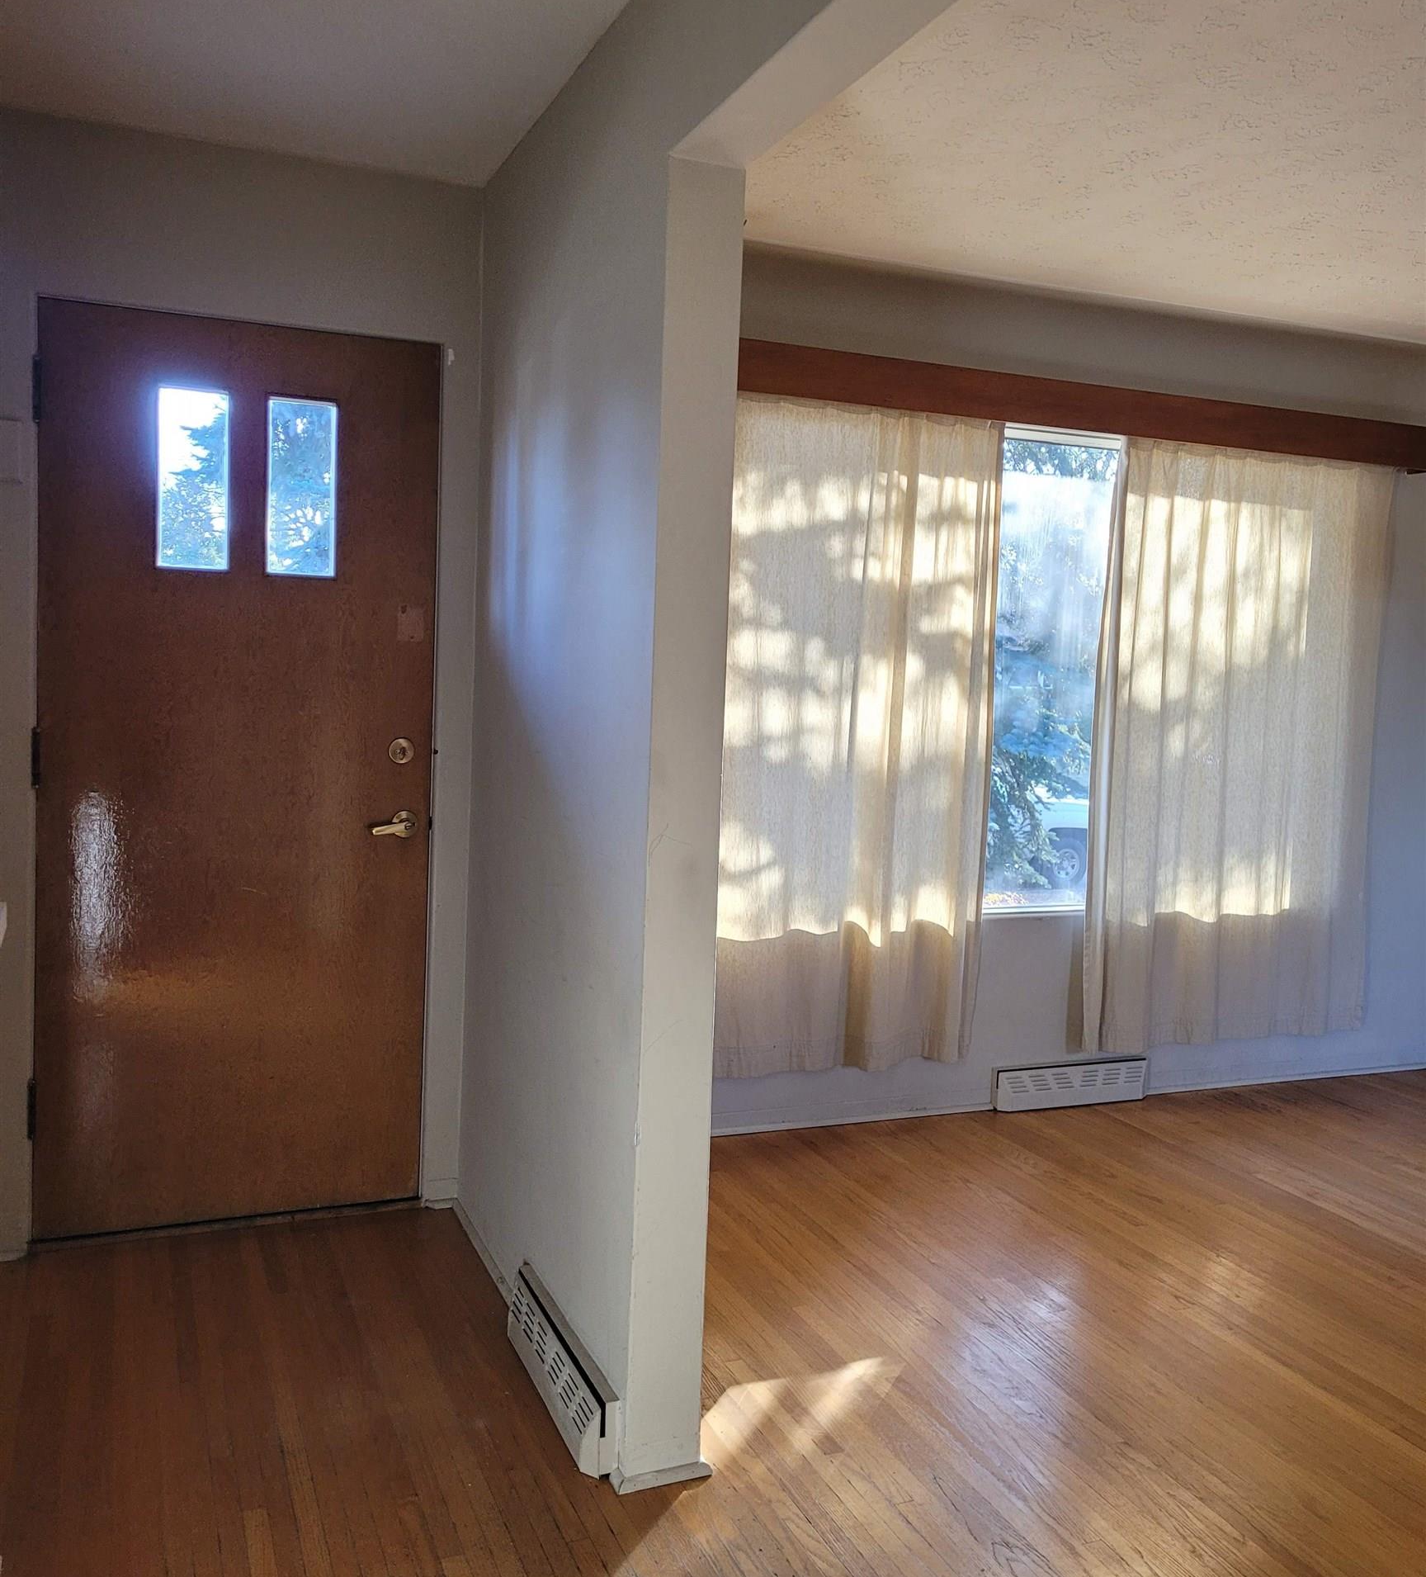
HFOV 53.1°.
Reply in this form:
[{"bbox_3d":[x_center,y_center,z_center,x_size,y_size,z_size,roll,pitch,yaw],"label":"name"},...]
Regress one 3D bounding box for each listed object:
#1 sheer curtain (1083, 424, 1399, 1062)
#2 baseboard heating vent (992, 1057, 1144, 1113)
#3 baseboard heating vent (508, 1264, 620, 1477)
[{"bbox_3d":[1.716,-0.109,4.574,1.163,1.879,0.094,0,5,-22],"label":"sheer curtain"},{"bbox_3d":[1.137,0.934,4.491,0.583,0.128,0.072,0,5,-22],"label":"baseboard heating vent"},{"bbox_3d":[-0.287,1.036,2.590,0.071,0.122,0.573,0,5,-22],"label":"baseboard heating vent"}]

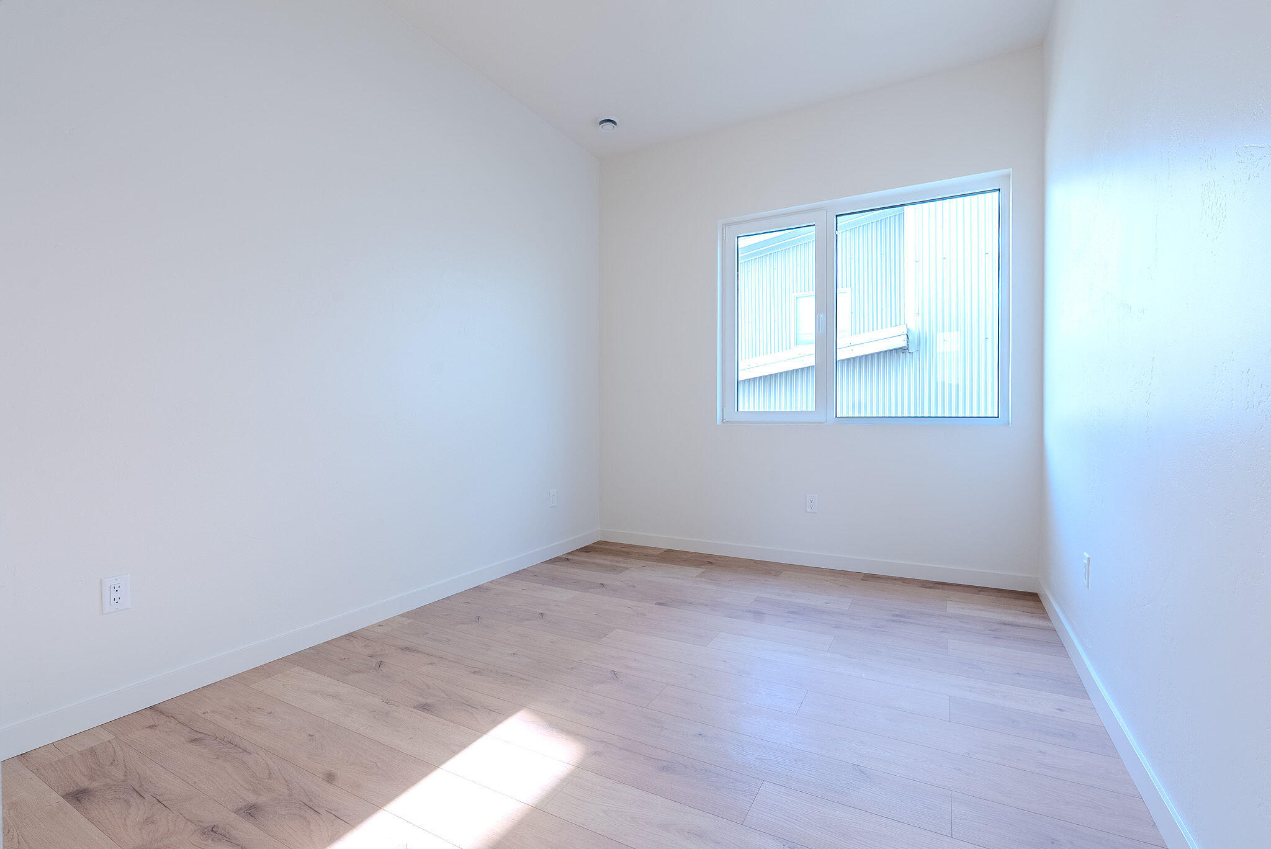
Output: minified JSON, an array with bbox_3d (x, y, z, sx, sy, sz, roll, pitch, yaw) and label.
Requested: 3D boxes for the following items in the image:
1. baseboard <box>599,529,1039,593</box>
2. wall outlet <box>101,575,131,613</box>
[{"bbox_3d":[0.984,0.891,3.853,2.889,0.093,0.013,0,1,29],"label":"baseboard"},{"bbox_3d":[-1.737,0.567,1.891,0.010,0.117,0.073,0,1,29],"label":"wall outlet"}]

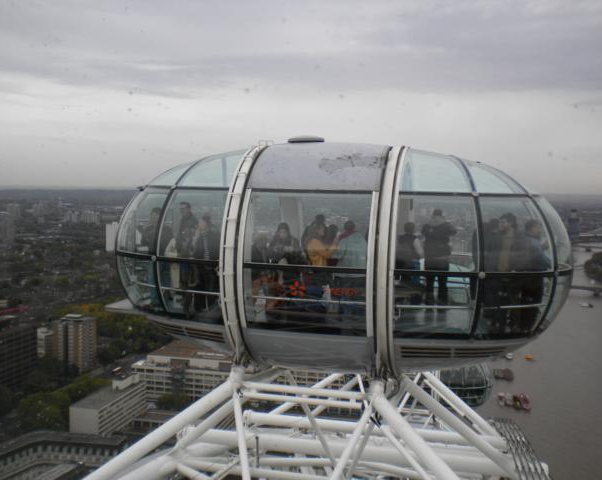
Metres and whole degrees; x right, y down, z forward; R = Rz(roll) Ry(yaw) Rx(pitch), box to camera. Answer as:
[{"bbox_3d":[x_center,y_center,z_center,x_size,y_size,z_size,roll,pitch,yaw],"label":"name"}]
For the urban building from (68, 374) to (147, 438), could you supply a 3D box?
[{"bbox_3d":[-104.319,91.878,353.685,16.500,22.400,49.000,2,5,14],"label":"urban building"}]

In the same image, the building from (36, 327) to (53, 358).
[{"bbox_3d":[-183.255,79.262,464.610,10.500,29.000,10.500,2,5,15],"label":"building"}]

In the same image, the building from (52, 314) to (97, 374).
[{"bbox_3d":[-164.439,74.194,470.194,24.500,38.500,19.000,2,5,15],"label":"building"}]

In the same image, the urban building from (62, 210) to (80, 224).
[{"bbox_3d":[-798.187,-77.914,2240.810,58.000,51.000,28.000,-1,5,-15],"label":"urban building"}]

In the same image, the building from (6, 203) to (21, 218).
[{"bbox_3d":[-1075.053,-108.440,2419.711,58.000,66.000,28.000,2,5,15],"label":"building"}]

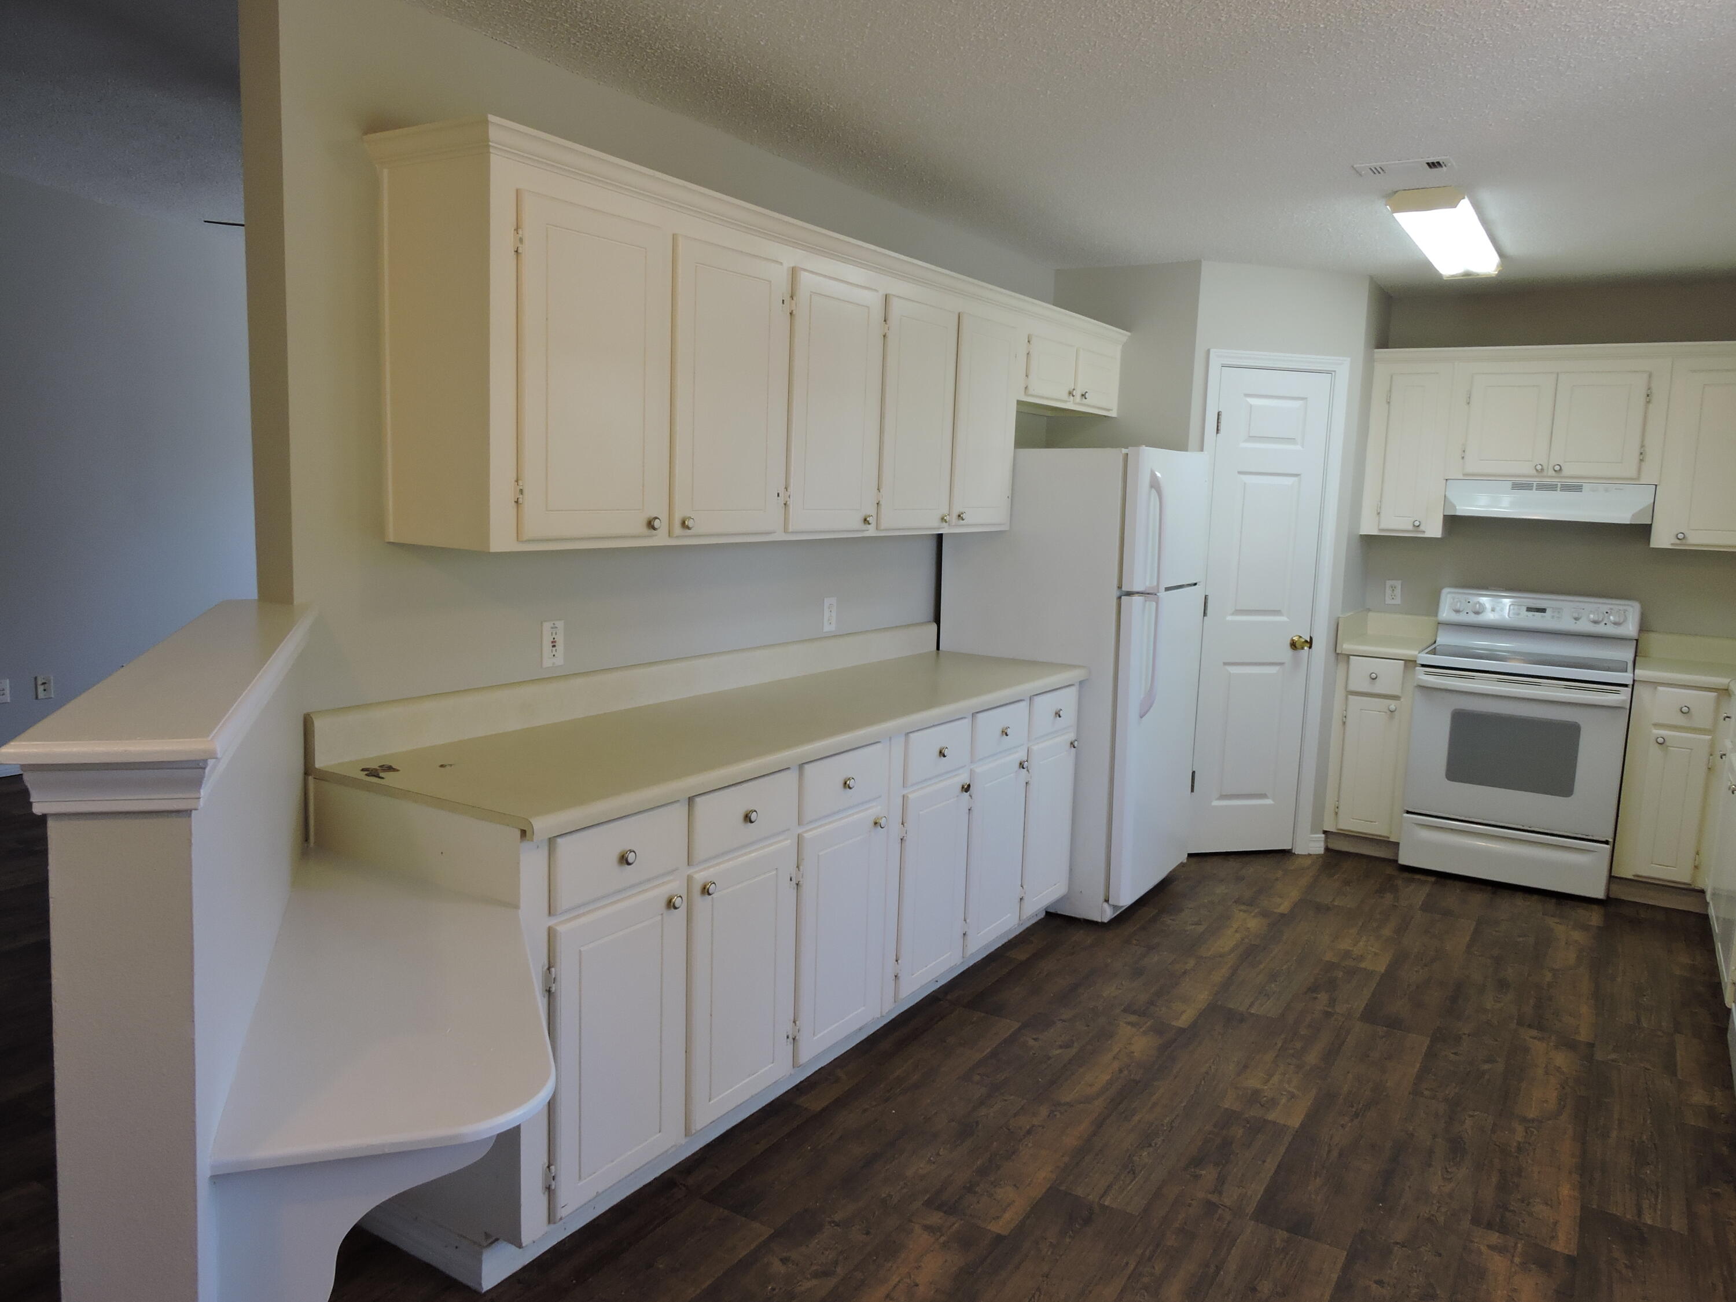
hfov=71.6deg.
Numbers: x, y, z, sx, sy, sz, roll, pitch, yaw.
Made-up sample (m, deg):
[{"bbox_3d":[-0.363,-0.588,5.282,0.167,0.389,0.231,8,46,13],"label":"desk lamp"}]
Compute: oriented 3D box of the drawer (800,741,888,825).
[{"bbox_3d":[-0.059,0.318,2.910,0.028,0.147,0.325,7,9,32],"label":"drawer"}]

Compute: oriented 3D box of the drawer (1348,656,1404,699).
[{"bbox_3d":[2.141,0.108,5.077,0.215,0.147,0.028,7,9,32],"label":"drawer"}]

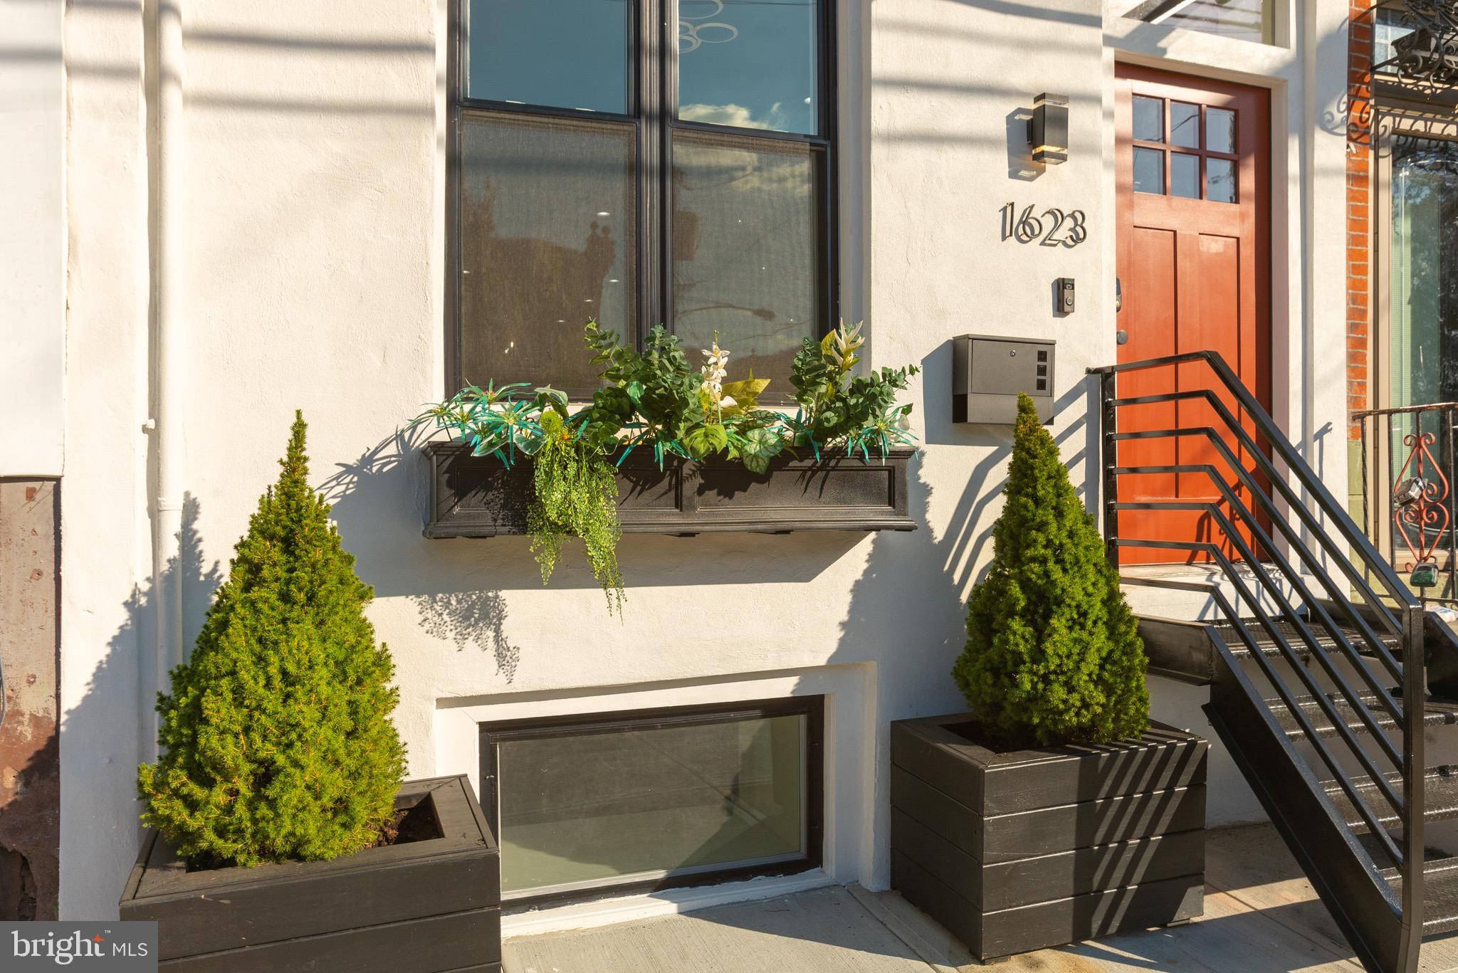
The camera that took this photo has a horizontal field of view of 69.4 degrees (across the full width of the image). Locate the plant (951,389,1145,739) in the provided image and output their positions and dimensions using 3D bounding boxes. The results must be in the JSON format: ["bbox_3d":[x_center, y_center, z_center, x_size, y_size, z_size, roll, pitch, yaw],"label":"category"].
[{"bbox_3d":[1.102,0.275,3.595,0.640,1.171,0.612,-1,2,-21],"label":"plant"}]

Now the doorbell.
[{"bbox_3d":[1.260,-0.709,3.930,0.061,0.125,0.026,-1,2,-21],"label":"doorbell"}]

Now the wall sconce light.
[{"bbox_3d":[1.161,-1.293,3.830,0.104,0.230,0.097,-1,2,-21],"label":"wall sconce light"}]

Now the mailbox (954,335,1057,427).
[{"bbox_3d":[0.994,-0.379,3.803,0.370,0.310,0.098,-1,2,-21],"label":"mailbox"}]

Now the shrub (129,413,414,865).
[{"bbox_3d":[-1.169,0.365,2.727,0.640,1.118,0.612,-1,2,-21],"label":"shrub"}]

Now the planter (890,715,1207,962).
[{"bbox_3d":[1.083,1.141,3.636,0.874,0.597,0.576,-1,2,-21],"label":"planter"}]

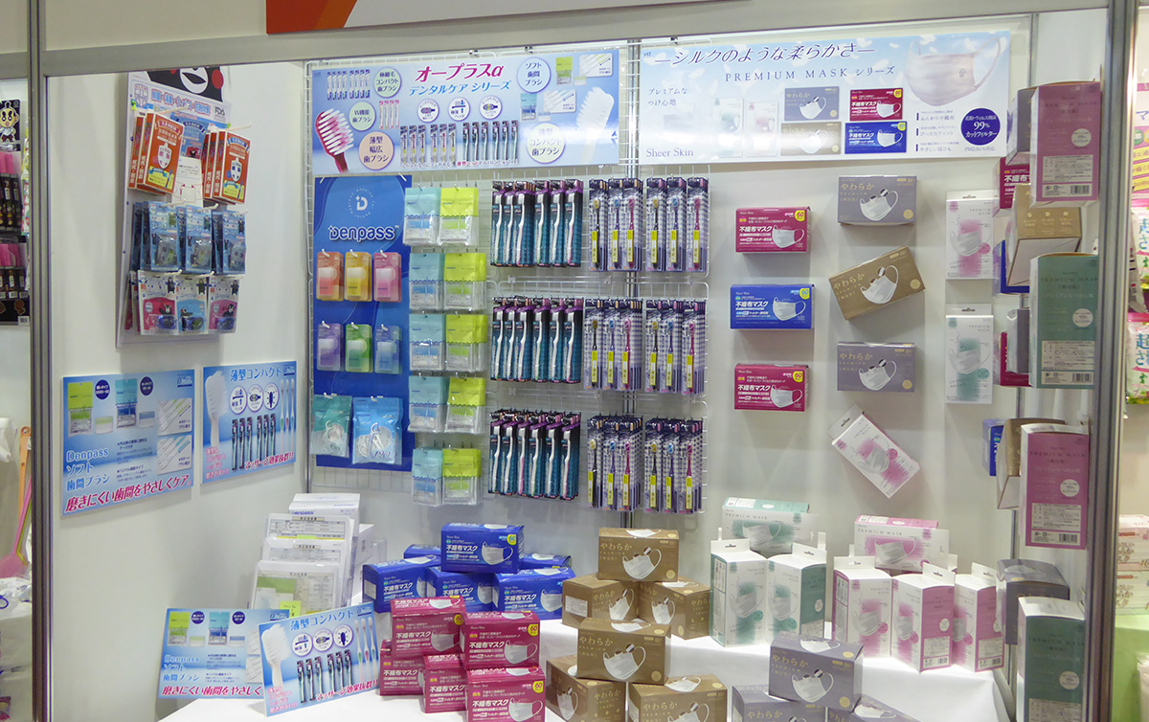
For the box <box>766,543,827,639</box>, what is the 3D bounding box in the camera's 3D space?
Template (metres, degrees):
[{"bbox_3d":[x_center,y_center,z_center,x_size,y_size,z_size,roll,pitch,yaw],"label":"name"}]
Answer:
[{"bbox_3d":[0.527,0.563,2.444,0.088,0.233,0.104,-1,4,-37],"label":"box"}]

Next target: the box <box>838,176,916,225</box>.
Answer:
[{"bbox_3d":[0.739,-0.389,2.508,0.179,0.110,0.098,2,4,16],"label":"box"}]

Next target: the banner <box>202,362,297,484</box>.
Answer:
[{"bbox_3d":[-0.879,0.158,2.808,0.006,0.297,0.421,2,3,17],"label":"banner"}]

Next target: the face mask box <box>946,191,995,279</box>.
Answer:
[{"bbox_3d":[0.940,-0.300,2.454,0.104,0.213,0.086,1,2,17],"label":"face mask box"}]

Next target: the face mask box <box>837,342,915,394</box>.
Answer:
[{"bbox_3d":[0.753,0.016,2.568,0.181,0.112,0.100,2,3,16],"label":"face mask box"}]

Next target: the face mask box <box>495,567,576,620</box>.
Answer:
[{"bbox_3d":[-0.104,0.605,2.679,0.202,0.106,0.080,0,3,-13],"label":"face mask box"}]

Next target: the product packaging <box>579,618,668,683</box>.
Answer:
[{"bbox_3d":[0.115,0.668,2.371,0.201,0.110,0.097,1,3,11],"label":"product packaging"}]

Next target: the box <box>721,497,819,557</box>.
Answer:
[{"bbox_3d":[0.493,0.418,2.575,0.232,0.107,0.085,1,3,14],"label":"box"}]

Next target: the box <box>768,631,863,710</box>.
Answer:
[{"bbox_3d":[0.531,0.685,2.265,0.181,0.112,0.100,2,3,26],"label":"box"}]

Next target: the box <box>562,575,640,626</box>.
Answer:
[{"bbox_3d":[0.071,0.614,2.663,0.095,0.111,0.203,3,3,39],"label":"box"}]

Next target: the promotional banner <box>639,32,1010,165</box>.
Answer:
[{"bbox_3d":[0.601,-0.654,2.570,0.900,0.300,0.010,2,3,17],"label":"promotional banner"}]

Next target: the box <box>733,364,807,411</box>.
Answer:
[{"bbox_3d":[0.499,0.067,2.599,0.173,0.105,0.092,1,2,17],"label":"box"}]

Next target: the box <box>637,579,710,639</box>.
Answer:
[{"bbox_3d":[0.233,0.620,2.594,0.095,0.111,0.203,-2,4,-44],"label":"box"}]

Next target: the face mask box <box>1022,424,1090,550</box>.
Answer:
[{"bbox_3d":[0.796,0.204,1.712,0.088,0.196,0.102,2,0,17],"label":"face mask box"}]

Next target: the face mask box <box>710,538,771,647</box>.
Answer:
[{"bbox_3d":[0.399,0.563,2.501,0.107,0.238,0.085,0,3,-18],"label":"face mask box"}]

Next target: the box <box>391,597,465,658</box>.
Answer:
[{"bbox_3d":[-0.355,0.649,2.499,0.173,0.105,0.092,0,3,-12],"label":"box"}]

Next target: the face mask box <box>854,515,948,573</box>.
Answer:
[{"bbox_3d":[0.801,0.447,2.518,0.211,0.105,0.088,2,3,19],"label":"face mask box"}]

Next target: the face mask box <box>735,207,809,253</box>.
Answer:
[{"bbox_3d":[0.500,-0.325,2.583,0.173,0.105,0.092,1,3,17],"label":"face mask box"}]

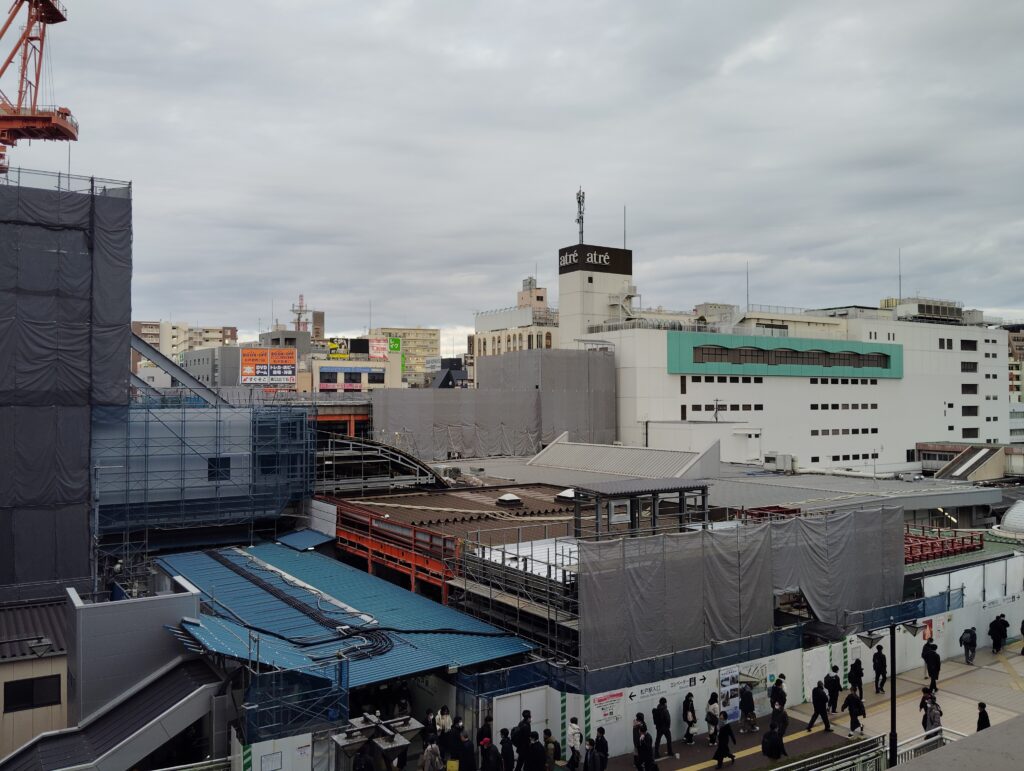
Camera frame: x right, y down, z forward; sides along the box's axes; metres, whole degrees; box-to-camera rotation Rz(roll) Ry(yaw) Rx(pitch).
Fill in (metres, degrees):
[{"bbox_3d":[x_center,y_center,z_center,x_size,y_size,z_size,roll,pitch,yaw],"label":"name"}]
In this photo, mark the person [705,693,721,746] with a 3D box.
[{"bbox_3d":[6.225,10.342,25.824,0.420,1.660,0.500,1,-1,-40],"label":"person"}]

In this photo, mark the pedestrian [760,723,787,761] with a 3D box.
[{"bbox_3d":[7.724,10.653,24.500,0.500,1.620,0.550,1,-1,-27],"label":"pedestrian"}]

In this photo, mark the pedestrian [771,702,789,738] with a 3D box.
[{"bbox_3d":[8.256,10.654,25.600,0.520,1.660,0.380,-1,-1,34],"label":"pedestrian"}]

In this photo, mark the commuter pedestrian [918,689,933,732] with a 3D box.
[{"bbox_3d":[13.086,10.347,26.164,0.420,1.600,0.500,0,-1,-30],"label":"commuter pedestrian"}]

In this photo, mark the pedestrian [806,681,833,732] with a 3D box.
[{"bbox_3d":[9.945,10.351,26.866,0.780,1.650,0.550,1,-1,-38],"label":"pedestrian"}]

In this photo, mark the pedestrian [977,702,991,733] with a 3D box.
[{"bbox_3d":[14.066,10.284,24.722,0.400,1.660,0.500,0,-1,-18],"label":"pedestrian"}]

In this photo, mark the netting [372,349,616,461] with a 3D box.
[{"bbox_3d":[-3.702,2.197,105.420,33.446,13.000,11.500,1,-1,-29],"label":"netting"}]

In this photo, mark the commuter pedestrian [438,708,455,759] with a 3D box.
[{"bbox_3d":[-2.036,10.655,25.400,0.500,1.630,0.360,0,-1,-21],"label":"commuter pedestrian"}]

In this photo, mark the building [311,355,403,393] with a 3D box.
[{"bbox_3d":[-32.811,6.964,169.888,18.500,25.030,15.000,0,-1,-18],"label":"building"}]

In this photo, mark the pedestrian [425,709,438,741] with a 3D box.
[{"bbox_3d":[-2.387,10.384,24.447,0.400,1.670,0.500,0,-1,12],"label":"pedestrian"}]

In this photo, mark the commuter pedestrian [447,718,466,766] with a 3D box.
[{"bbox_3d":[-1.633,10.612,24.400,0.380,1.680,0.520,-1,-1,41],"label":"commuter pedestrian"}]

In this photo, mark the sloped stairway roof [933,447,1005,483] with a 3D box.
[{"bbox_3d":[73.903,12.520,133.731,10.210,4.990,5.250,1,-1,-31],"label":"sloped stairway roof"}]

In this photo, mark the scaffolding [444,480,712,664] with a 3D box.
[{"bbox_3d":[2.186,7.661,30.466,6.300,6.700,8.100,1,-1,-33],"label":"scaffolding"}]

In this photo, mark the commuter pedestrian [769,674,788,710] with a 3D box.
[{"bbox_3d":[8.797,10.404,27.259,0.450,1.680,0.500,1,-1,-33],"label":"commuter pedestrian"}]

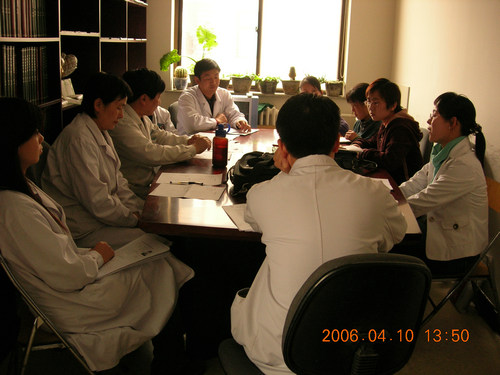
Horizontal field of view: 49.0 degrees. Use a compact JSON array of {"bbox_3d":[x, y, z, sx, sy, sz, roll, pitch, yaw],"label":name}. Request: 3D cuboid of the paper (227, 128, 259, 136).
[{"bbox_3d":[-0.065,-0.403,3.945,0.200,0.012,0.280,9,17,21],"label":"paper"}]

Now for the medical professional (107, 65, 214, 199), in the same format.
[{"bbox_3d":[-0.516,-0.025,3.028,0.660,1.250,0.520,3,16,3],"label":"medical professional"}]

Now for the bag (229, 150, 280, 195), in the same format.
[{"bbox_3d":[0.058,-0.081,2.576,0.320,0.160,0.300,3,16,1],"label":"bag"}]

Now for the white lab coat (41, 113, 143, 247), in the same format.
[{"bbox_3d":[-0.717,-0.040,2.510,0.500,0.620,0.470,4,16,6],"label":"white lab coat"}]

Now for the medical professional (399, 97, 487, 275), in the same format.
[{"bbox_3d":[0.796,0.181,2.522,0.620,1.240,0.480,3,16,3],"label":"medical professional"}]

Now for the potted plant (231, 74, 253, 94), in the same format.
[{"bbox_3d":[-0.074,-0.937,4.979,0.185,0.175,0.180,3,16,1],"label":"potted plant"}]

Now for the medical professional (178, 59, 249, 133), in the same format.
[{"bbox_3d":[-0.272,-0.312,4.061,0.560,1.250,0.660,-4,17,-20],"label":"medical professional"}]

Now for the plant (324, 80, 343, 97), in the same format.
[{"bbox_3d":[0.767,-0.889,4.985,0.160,0.135,0.160,3,16,1],"label":"plant"}]

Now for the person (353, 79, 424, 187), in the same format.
[{"bbox_3d":[0.664,0.021,3.064,0.620,1.240,0.480,3,16,3],"label":"person"}]

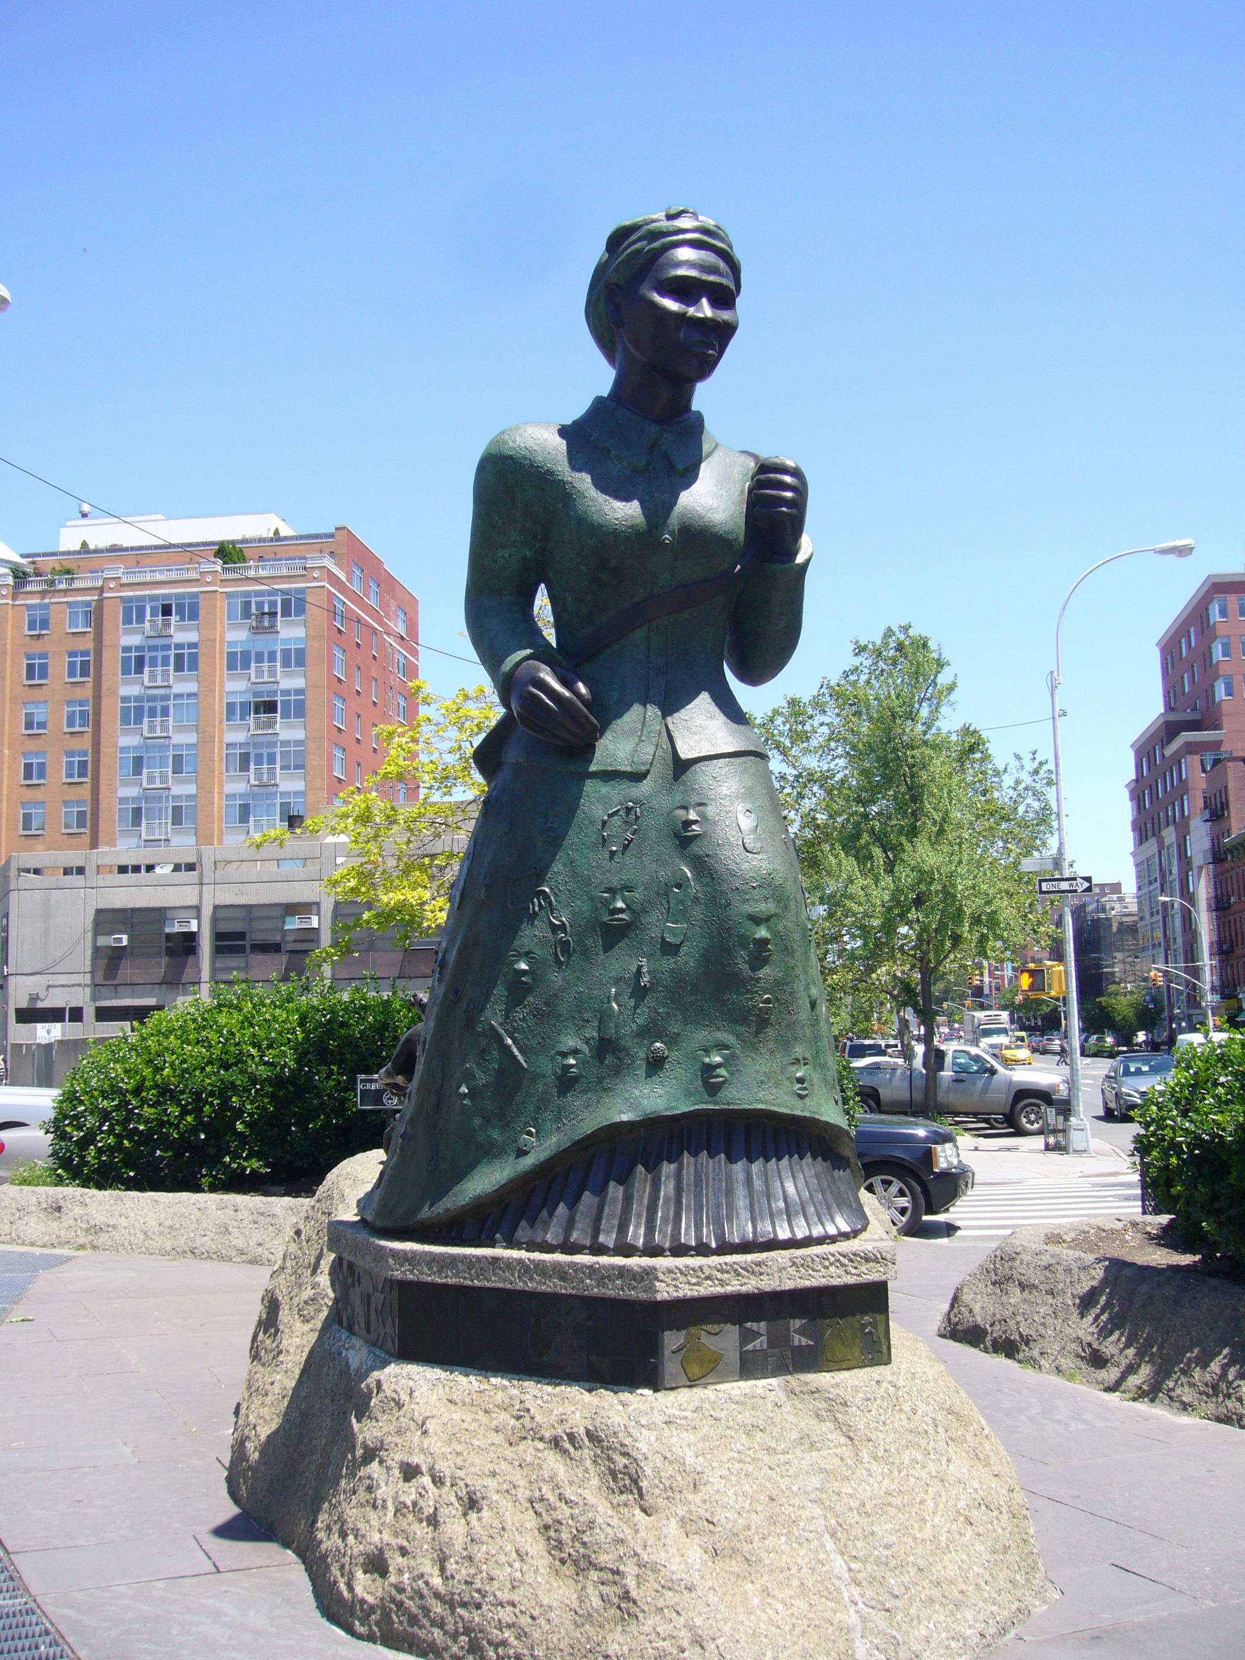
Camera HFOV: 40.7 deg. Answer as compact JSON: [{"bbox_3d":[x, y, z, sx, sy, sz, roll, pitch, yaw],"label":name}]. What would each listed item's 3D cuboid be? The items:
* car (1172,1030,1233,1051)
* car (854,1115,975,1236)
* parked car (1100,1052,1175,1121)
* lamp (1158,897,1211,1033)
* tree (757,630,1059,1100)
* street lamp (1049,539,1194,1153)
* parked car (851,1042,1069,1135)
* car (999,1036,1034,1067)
[{"bbox_3d":[29.123,11.222,84.000,2.000,1.980,5.200,-2,-7,8],"label":"car"},{"bbox_3d":[1.317,3.488,18.698,4.950,1.860,1.970,-3,-7,12],"label":"car"},{"bbox_3d":[13.132,6.419,42.038,1.850,1.540,4.750,-2,-7,9],"label":"parked car"},{"bbox_3d":[30.887,8.254,92.161,2.700,9.800,0.500,-2,-7,8],"label":"lamp"},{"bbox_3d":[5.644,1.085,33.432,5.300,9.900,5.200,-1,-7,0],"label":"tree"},{"bbox_3d":[8.447,0.192,27.891,2.720,10.150,0.450,-2,-7,8],"label":"street lamp"},{"bbox_3d":[6.909,5.755,37.143,5.850,1.930,2.030,-2,-7,7],"label":"parked car"},{"bbox_3d":[27.392,15.649,117.000,1.850,1.500,4.800,-2,-7,8],"label":"car"}]

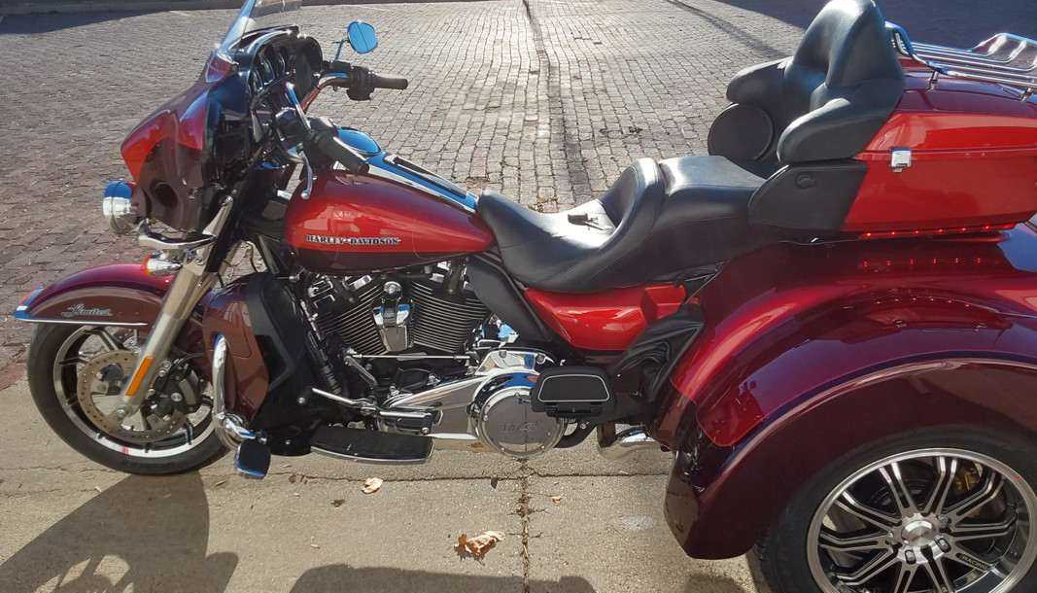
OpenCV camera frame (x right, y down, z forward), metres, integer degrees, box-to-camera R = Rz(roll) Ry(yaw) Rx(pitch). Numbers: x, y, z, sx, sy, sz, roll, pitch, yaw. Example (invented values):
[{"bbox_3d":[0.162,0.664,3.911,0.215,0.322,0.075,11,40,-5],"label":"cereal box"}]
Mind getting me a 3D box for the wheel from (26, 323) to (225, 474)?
[{"bbox_3d":[-1.069,0.248,2.394,0.632,0.632,0.135,-3,27,1],"label":"wheel"}]

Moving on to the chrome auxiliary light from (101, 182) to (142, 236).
[{"bbox_3d":[-0.907,-0.205,1.938,0.095,0.125,0.125,-3,23,1],"label":"chrome auxiliary light"}]

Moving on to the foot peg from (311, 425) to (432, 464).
[{"bbox_3d":[-0.366,0.358,2.013,0.315,0.040,0.115,5,24,5],"label":"foot peg"}]

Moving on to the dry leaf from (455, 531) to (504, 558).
[{"bbox_3d":[-0.099,0.629,2.132,0.125,0.035,0.065,-8,24,-11],"label":"dry leaf"}]

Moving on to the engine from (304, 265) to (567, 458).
[{"bbox_3d":[-0.200,0.112,2.178,0.680,0.500,0.450,0,24,7],"label":"engine"}]

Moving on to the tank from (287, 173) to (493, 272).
[{"bbox_3d":[-0.294,-0.226,2.090,0.560,0.270,0.370,0,24,7],"label":"tank"}]

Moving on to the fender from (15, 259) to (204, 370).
[{"bbox_3d":[-1.071,0.048,2.292,0.670,0.310,0.185,-3,27,1],"label":"fender"}]

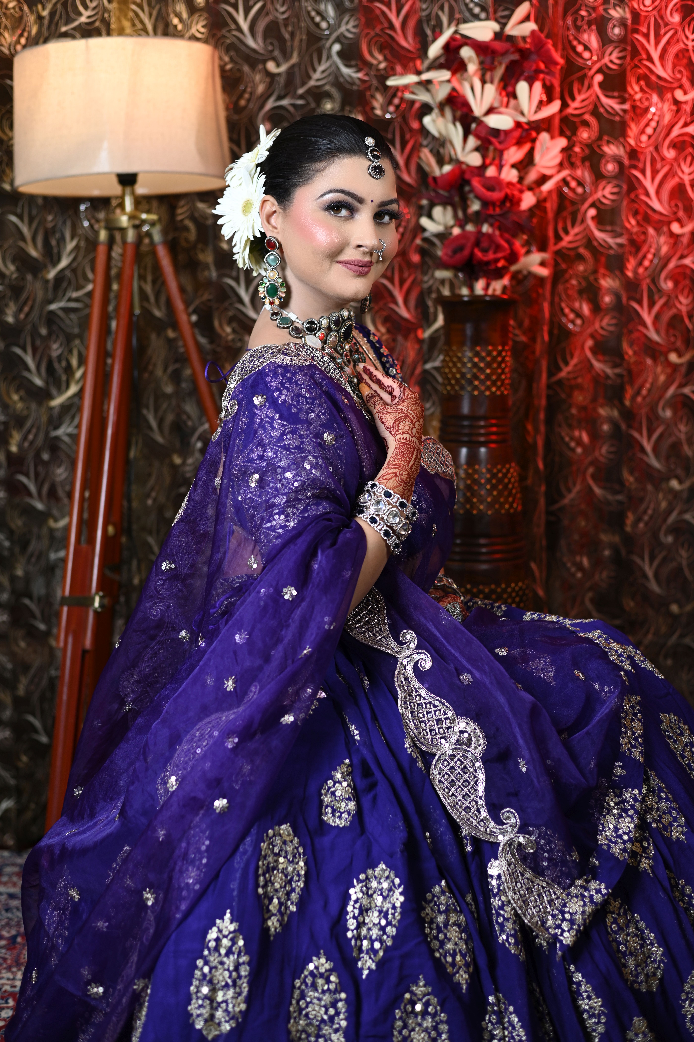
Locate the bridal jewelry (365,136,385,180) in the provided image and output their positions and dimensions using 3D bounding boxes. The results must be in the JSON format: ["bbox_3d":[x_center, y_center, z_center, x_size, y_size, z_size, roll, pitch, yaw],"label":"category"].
[{"bbox_3d":[0.034,-0.445,1.775,0.022,0.056,0.012,-9,-17,-33],"label":"bridal jewelry"}]

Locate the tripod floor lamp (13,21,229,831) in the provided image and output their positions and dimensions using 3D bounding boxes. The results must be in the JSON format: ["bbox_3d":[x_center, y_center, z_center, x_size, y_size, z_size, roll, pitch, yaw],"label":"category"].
[{"bbox_3d":[-0.250,-0.050,2.355,0.580,1.420,0.600,0,8,0],"label":"tripod floor lamp"}]

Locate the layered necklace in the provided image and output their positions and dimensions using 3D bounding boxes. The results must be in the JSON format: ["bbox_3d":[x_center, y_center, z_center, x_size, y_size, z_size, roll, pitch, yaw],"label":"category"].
[{"bbox_3d":[-0.033,-0.215,1.810,0.132,0.117,0.128,5,9,30],"label":"layered necklace"}]

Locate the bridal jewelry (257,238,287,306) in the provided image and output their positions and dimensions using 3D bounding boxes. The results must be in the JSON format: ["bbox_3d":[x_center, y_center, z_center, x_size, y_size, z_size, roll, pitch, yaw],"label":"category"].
[{"bbox_3d":[-0.092,-0.308,1.780,0.034,0.087,0.014,3,8,21],"label":"bridal jewelry"}]

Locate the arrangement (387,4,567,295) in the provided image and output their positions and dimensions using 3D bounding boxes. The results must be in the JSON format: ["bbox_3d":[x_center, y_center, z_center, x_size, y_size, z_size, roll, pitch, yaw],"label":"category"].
[{"bbox_3d":[0.215,-0.616,2.400,0.290,0.475,0.250,0,8,0],"label":"arrangement"}]

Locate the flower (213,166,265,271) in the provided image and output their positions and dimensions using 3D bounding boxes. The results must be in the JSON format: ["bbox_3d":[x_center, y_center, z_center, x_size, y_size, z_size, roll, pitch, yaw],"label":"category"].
[{"bbox_3d":[-0.130,-0.388,1.845,0.110,0.128,0.040,8,11,44],"label":"flower"}]

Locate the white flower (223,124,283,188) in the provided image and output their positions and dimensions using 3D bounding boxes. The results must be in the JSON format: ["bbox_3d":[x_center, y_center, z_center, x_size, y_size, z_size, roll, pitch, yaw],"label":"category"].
[{"bbox_3d":[-0.120,-0.468,1.855,0.037,0.098,0.095,41,-13,-28],"label":"white flower"}]

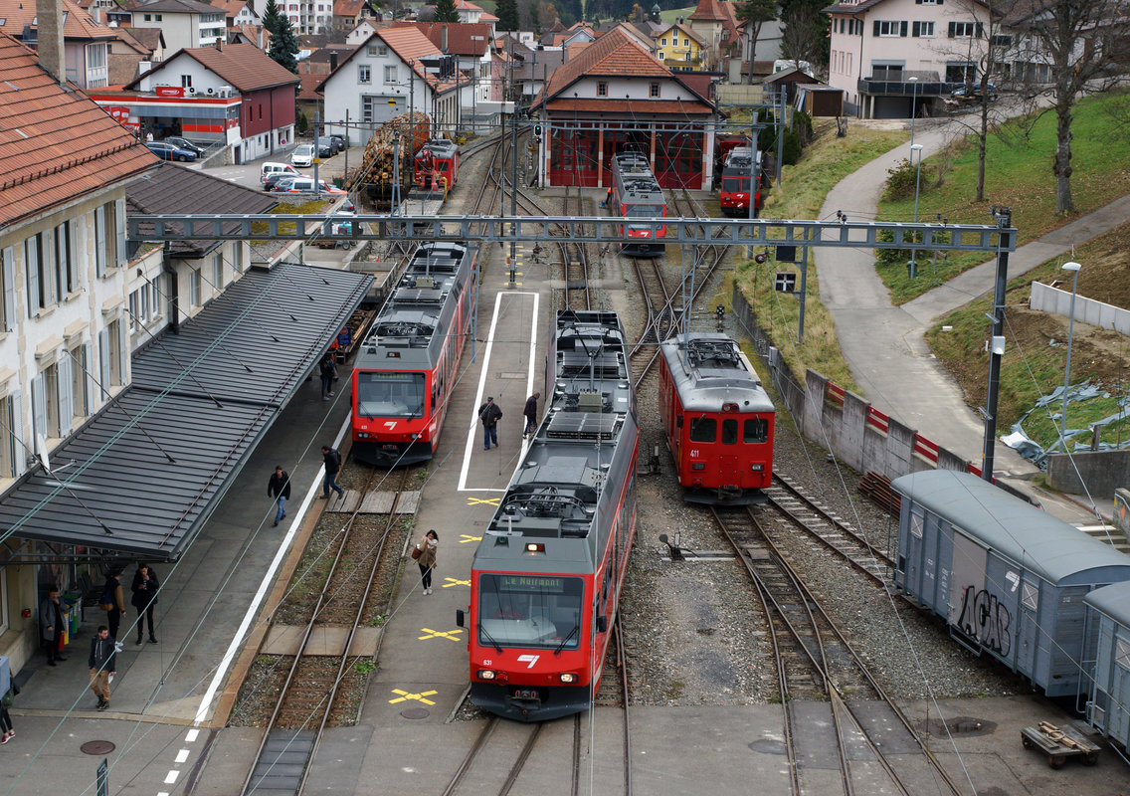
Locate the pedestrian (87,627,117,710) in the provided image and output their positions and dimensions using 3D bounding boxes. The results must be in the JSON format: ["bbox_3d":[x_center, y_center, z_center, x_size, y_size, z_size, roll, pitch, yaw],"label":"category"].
[{"bbox_3d":[-9.515,5.534,35.479,0.580,1.784,0.480,1,13,0],"label":"pedestrian"}]

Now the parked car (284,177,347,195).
[{"bbox_3d":[-17.676,-14.459,121.461,4.300,1.830,1.750,-2,13,-12],"label":"parked car"}]

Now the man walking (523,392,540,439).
[{"bbox_3d":[-1.141,0.576,58.121,0.550,1.580,0.500,2,13,3],"label":"man walking"}]

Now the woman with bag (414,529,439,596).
[{"bbox_3d":[-3.461,4.077,43.010,0.620,1.634,0.450,1,13,0],"label":"woman with bag"}]

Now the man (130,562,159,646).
[{"bbox_3d":[-9.479,4.648,38.866,0.580,1.820,0.400,0,13,-7],"label":"man"}]

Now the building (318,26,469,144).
[{"bbox_3d":[-18.011,-33.840,185.644,12.300,11.400,28.000,2,13,3],"label":"building"}]

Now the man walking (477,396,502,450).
[{"bbox_3d":[-2.505,0.811,56.933,0.720,1.719,0.500,3,13,8],"label":"man walking"}]

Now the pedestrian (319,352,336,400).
[{"bbox_3d":[-8.641,-0.828,62.759,0.480,1.700,0.520,7,14,23],"label":"pedestrian"}]

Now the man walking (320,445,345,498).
[{"bbox_3d":[-6.823,2.151,50.614,0.680,1.600,0.500,0,13,-6],"label":"man walking"}]

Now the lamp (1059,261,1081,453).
[{"bbox_3d":[14.221,-0.938,49.103,0.600,5.800,0.300,-1,13,-8],"label":"lamp"}]

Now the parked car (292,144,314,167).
[{"bbox_3d":[-22.404,-20.955,149.445,1.820,1.500,4.300,1,13,-1],"label":"parked car"}]

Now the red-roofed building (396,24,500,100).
[{"bbox_3d":[-15.713,-43.640,226.000,13.000,10.600,12.000,2,13,5],"label":"red-roofed building"}]

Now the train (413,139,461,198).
[{"bbox_3d":[-9.480,-17.002,128.827,2.600,3.900,11.000,1,13,-1],"label":"train"}]

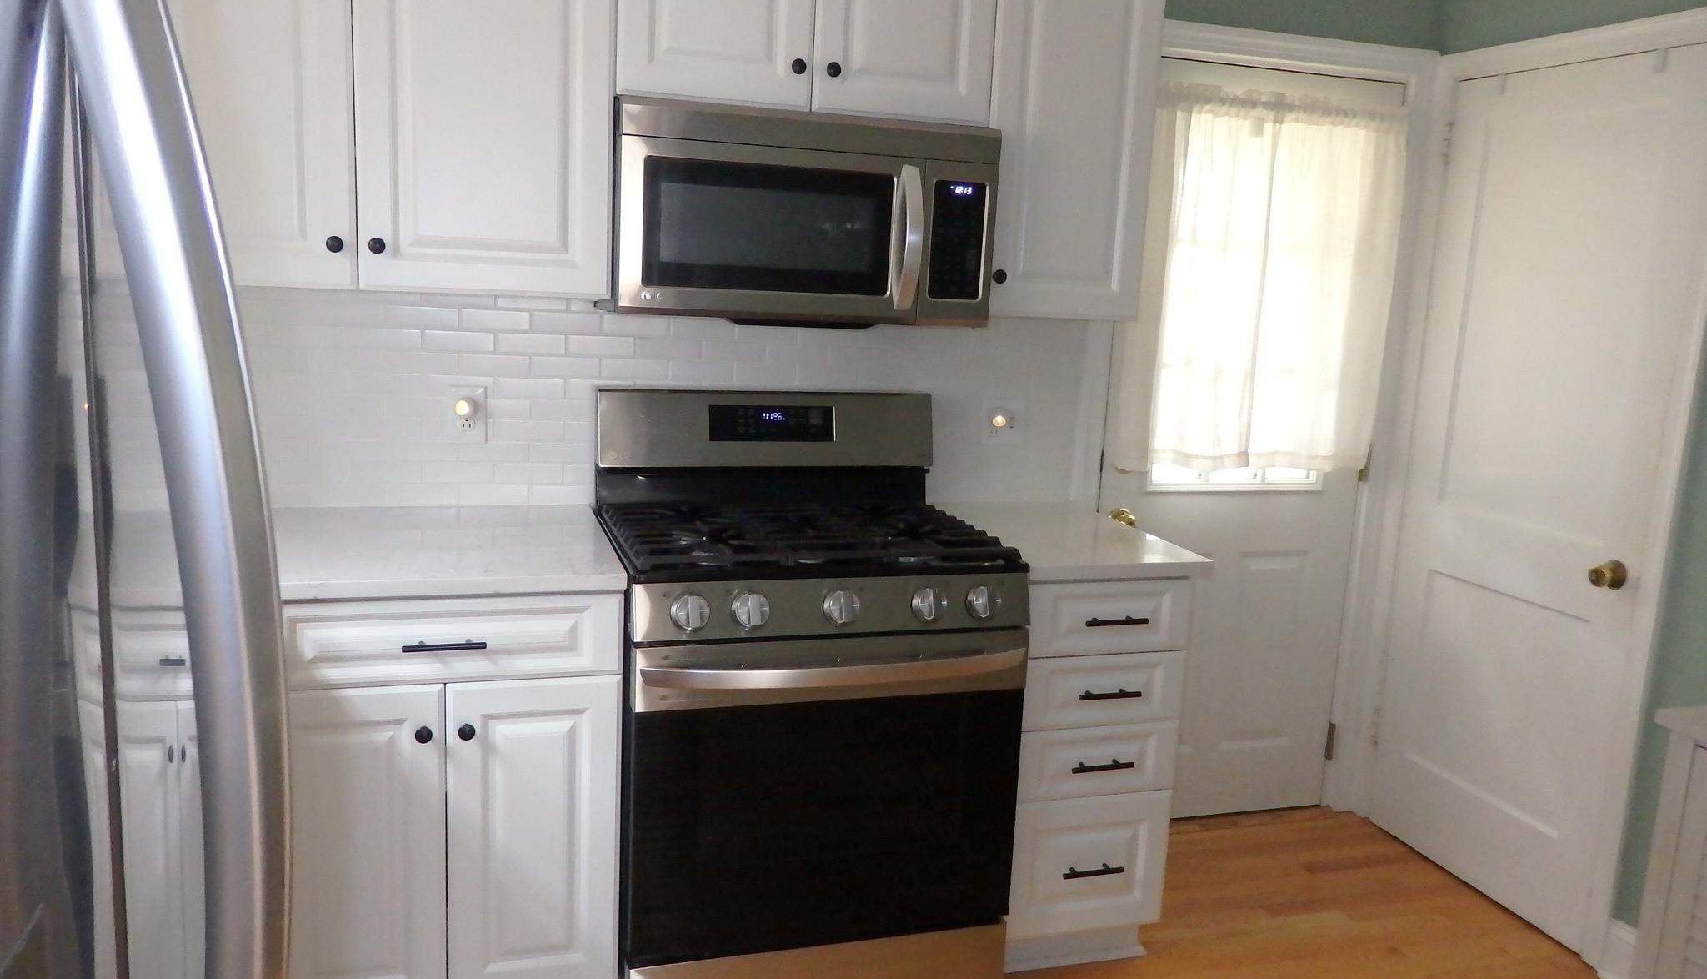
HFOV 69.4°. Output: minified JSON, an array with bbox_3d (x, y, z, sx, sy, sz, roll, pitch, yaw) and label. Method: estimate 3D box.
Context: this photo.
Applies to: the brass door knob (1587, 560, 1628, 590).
[{"bbox_3d":[1.671,0.189,2.738,0.055,0.062,0.062,0,11,-17],"label":"brass door knob"}]

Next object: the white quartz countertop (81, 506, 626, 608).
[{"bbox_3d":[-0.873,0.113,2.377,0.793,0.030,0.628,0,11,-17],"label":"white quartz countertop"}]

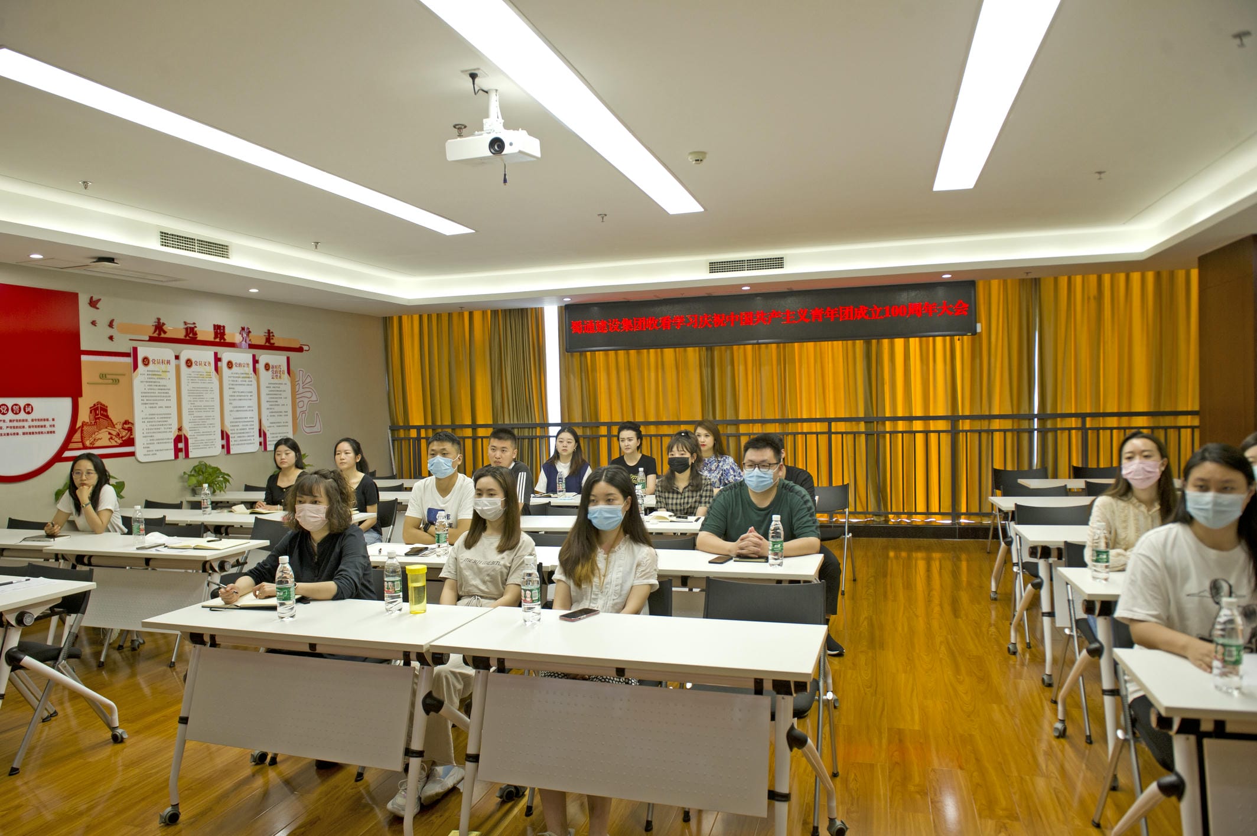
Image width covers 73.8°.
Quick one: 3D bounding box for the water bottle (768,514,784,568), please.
[{"bbox_3d":[0.674,0.564,3.836,0.066,0.230,0.066,-1,1,17],"label":"water bottle"}]

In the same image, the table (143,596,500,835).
[{"bbox_3d":[-1.145,1.109,3.171,1.210,0.745,0.510,-1,1,17],"label":"table"}]

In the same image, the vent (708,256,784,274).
[{"bbox_3d":[1.158,-1.509,8.276,0.770,0.130,0.040,-1,1,17],"label":"vent"}]

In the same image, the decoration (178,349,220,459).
[{"bbox_3d":[-3.987,-0.132,7.809,0.030,0.990,0.450,-1,1,17],"label":"decoration"}]

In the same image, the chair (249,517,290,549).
[{"bbox_3d":[-2.296,1.066,5.383,0.480,0.790,0.550,-1,1,14],"label":"chair"}]

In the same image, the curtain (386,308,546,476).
[{"bbox_3d":[-1.969,-0.038,10.290,2.120,2.540,0.160,-1,1,17],"label":"curtain"}]

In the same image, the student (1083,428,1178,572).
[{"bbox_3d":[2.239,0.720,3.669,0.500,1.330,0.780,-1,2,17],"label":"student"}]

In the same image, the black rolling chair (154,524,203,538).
[{"bbox_3d":[-2.929,1.085,5.208,0.480,0.790,0.550,-1,1,4],"label":"black rolling chair"}]

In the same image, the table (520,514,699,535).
[{"bbox_3d":[-0.046,1.035,5.331,1.250,0.745,0.500,-1,1,18],"label":"table"}]

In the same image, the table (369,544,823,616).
[{"bbox_3d":[-0.270,1.063,4.258,2.440,0.745,0.500,-1,1,17],"label":"table"}]

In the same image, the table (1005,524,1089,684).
[{"bbox_3d":[2.735,0.988,4.383,1.210,0.745,0.510,-1,1,17],"label":"table"}]

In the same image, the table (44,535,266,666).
[{"bbox_3d":[-2.735,1.110,4.894,1.200,0.745,0.500,-1,1,18],"label":"table"}]

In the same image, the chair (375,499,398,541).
[{"bbox_3d":[-2.073,1.038,6.401,0.480,0.790,0.550,-1,1,12],"label":"chair"}]

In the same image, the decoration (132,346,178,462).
[{"bbox_3d":[-4.045,-0.116,7.193,0.025,0.960,0.450,-1,2,17],"label":"decoration"}]

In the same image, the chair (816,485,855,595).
[{"bbox_3d":[1.494,0.929,6.592,0.500,0.800,0.540,-1,2,17],"label":"chair"}]

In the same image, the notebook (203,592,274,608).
[{"bbox_3d":[-1.462,0.728,3.354,0.360,0.022,0.250,-1,2,17],"label":"notebook"}]

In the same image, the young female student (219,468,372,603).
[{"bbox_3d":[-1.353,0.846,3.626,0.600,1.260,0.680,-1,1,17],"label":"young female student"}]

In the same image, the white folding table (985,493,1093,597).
[{"bbox_3d":[3.147,0.950,5.704,1.200,0.745,0.520,-1,1,17],"label":"white folding table"}]

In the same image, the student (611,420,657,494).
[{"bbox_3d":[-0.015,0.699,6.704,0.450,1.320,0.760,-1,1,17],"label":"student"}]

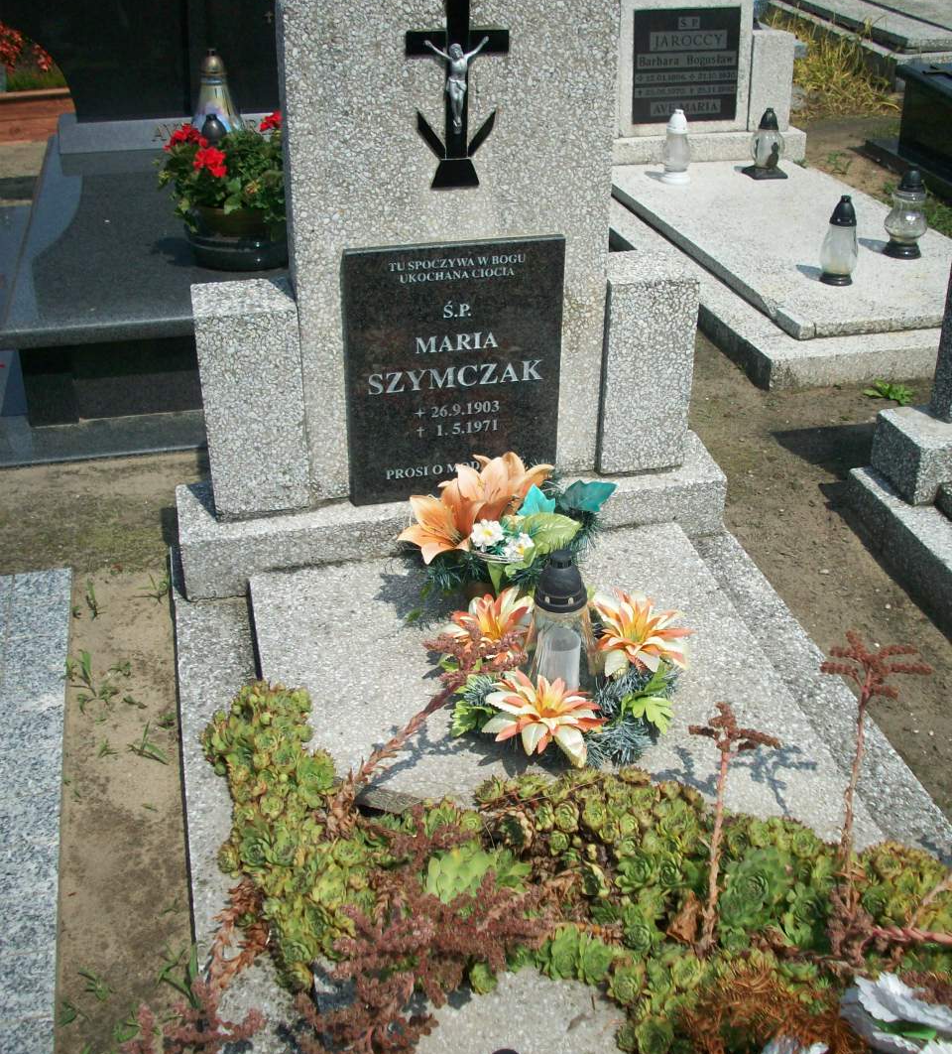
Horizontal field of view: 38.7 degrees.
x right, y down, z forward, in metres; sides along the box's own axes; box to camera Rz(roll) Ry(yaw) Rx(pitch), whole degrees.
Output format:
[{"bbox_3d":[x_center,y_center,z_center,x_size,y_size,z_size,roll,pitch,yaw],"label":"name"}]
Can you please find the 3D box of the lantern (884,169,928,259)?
[{"bbox_3d":[1.266,-0.916,3.962,0.128,0.249,0.128,-9,33,-14],"label":"lantern"}]

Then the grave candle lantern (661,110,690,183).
[{"bbox_3d":[0.680,-1.279,4.562,0.101,0.235,0.101,0,32,0],"label":"grave candle lantern"}]

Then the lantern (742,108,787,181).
[{"bbox_3d":[0.998,-1.316,4.636,0.118,0.222,0.122,-9,33,-14],"label":"lantern"}]

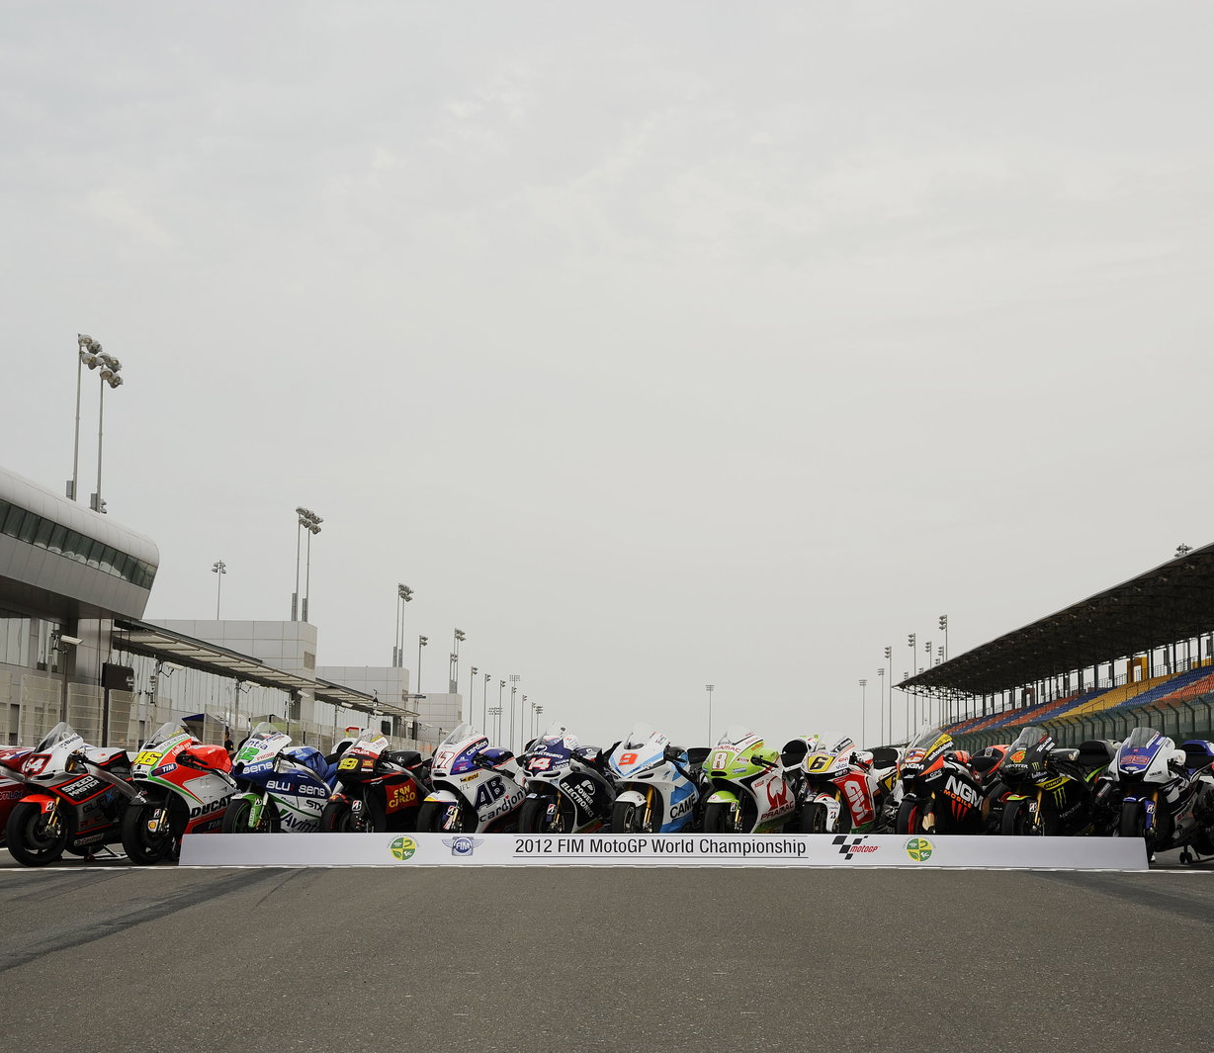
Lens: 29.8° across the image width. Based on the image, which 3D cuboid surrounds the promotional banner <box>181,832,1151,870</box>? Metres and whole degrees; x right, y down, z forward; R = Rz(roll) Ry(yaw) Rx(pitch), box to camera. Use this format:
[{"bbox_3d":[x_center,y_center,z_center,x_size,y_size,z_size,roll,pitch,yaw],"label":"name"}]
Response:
[{"bbox_3d":[0.469,2.669,18.782,7.930,0.290,0.220,0,-6,0],"label":"promotional banner"}]

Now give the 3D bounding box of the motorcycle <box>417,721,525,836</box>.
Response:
[{"bbox_3d":[-0.918,2.303,19.637,0.680,1.190,2.050,-5,-8,38],"label":"motorcycle"}]

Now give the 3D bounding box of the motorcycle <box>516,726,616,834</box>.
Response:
[{"bbox_3d":[-0.080,2.302,19.645,0.680,1.200,2.050,-4,-8,37],"label":"motorcycle"}]

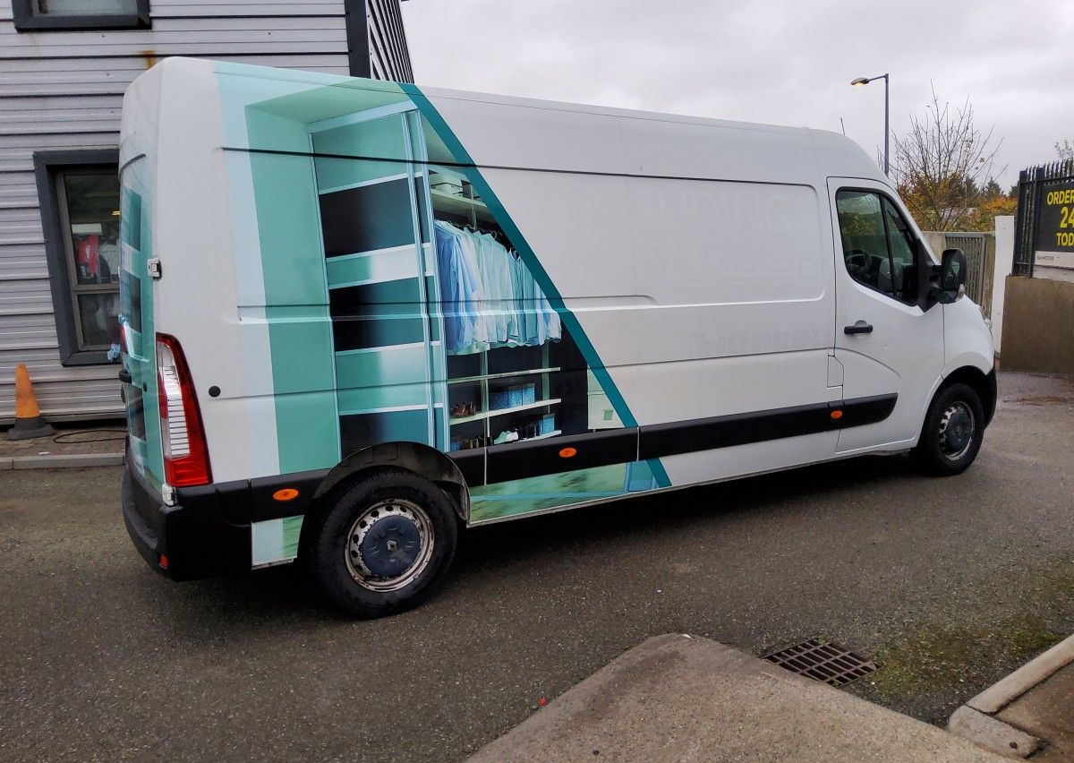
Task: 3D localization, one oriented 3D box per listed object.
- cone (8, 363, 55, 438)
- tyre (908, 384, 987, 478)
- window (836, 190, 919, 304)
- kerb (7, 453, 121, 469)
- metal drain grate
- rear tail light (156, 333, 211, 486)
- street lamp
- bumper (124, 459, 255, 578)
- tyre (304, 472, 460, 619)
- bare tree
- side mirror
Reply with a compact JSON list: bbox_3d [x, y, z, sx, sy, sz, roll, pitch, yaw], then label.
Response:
[{"bbox_3d":[-5.206,0.174,8.242,0.400,0.730,0.400,-6,10,-26],"label":"cone"},{"bbox_3d":[2.997,0.359,5.917,0.685,0.685,0.225,-6,10,-31],"label":"tyre"},{"bbox_3d":[2.203,-0.863,5.200,0.782,0.751,0.060,-5,0,-30],"label":"window"},{"bbox_3d":[-4.157,0.717,7.204,0.940,0.120,0.120,-3,9,-4],"label":"kerb"},{"bbox_3d":[1.155,1.146,3.247,0.350,0.040,0.320,-6,10,-31],"label":"metal drain grate"},{"bbox_3d":[-1.367,0.110,3.103,0.190,0.620,0.160,-6,10,-31],"label":"rear tail light"},{"bbox_3d":[10.181,-5.888,24.898,1.100,6.700,0.250,7,13,44],"label":"street lamp"},{"bbox_3d":[-1.843,0.492,3.970,0.430,0.420,2.030,-6,10,-31],"label":"bumper"},{"bbox_3d":[-0.702,0.720,3.690,0.685,0.685,0.225,-6,10,-31],"label":"tyre"},{"bbox_3d":[9.150,-3.967,18.440,2.800,5.500,2.800,3,10,27],"label":"bare tree"},{"bbox_3d":[2.613,-0.679,5.237,0.190,0.370,0.250,-6,10,-31],"label":"side mirror"}]

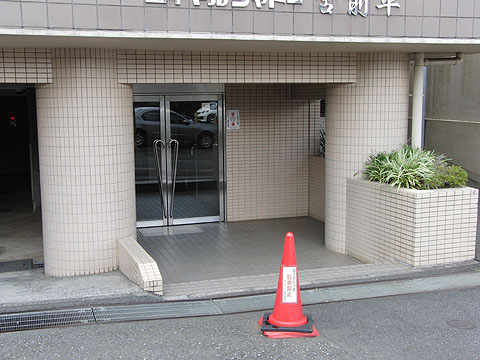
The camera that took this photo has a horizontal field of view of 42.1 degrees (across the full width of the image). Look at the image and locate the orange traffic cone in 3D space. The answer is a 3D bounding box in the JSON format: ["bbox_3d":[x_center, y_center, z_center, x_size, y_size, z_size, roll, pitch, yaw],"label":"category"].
[{"bbox_3d":[0.349,0.737,4.573,0.400,0.730,0.390,-1,7,-2],"label":"orange traffic cone"}]

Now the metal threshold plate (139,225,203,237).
[{"bbox_3d":[-1.012,0.725,9.100,0.865,0.015,0.530,-3,8,-20],"label":"metal threshold plate"}]

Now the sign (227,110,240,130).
[{"bbox_3d":[-0.092,-0.923,9.615,0.207,0.296,0.010,-3,8,-19],"label":"sign"}]

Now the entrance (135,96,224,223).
[{"bbox_3d":[-1.081,-0.276,9.348,1.800,1.980,0.090,-3,8,-19],"label":"entrance"}]

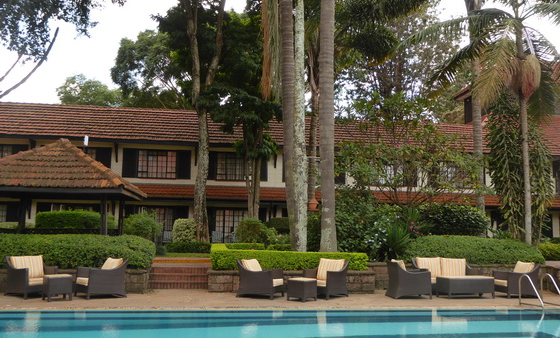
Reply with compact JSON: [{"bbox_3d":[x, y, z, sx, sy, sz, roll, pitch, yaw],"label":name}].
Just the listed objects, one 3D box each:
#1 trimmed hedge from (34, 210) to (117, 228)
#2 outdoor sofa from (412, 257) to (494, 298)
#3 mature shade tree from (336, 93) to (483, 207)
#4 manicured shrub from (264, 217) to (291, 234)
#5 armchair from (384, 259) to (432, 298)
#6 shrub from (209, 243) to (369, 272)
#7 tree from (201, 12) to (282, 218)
[{"bbox_3d":[-8.187,2.445,22.669,3.050,1.500,1.100,2,-6,-8],"label":"trimmed hedge"},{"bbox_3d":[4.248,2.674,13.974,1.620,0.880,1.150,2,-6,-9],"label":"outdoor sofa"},{"bbox_3d":[4.397,0.339,19.373,4.500,5.400,4.200,2,-6,-8],"label":"mature shade tree"},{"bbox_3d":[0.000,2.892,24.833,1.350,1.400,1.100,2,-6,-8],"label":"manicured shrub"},{"bbox_3d":[3.069,2.633,13.480,0.860,0.840,0.720,2,-6,-7],"label":"armchair"},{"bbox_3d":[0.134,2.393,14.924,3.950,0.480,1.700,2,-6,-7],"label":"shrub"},{"bbox_3d":[-1.550,-1.190,22.752,3.300,8.900,3.200,2,-6,-7],"label":"tree"}]

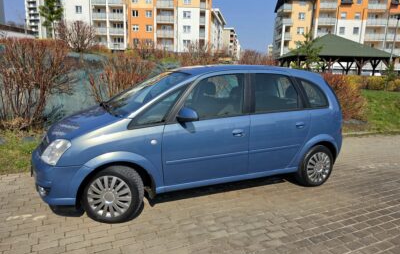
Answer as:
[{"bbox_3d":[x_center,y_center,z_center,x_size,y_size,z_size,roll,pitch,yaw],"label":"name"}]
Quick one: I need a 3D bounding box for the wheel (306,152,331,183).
[{"bbox_3d":[1.550,0.522,3.571,0.410,0.410,0.140,-3,11,-21],"label":"wheel"}]

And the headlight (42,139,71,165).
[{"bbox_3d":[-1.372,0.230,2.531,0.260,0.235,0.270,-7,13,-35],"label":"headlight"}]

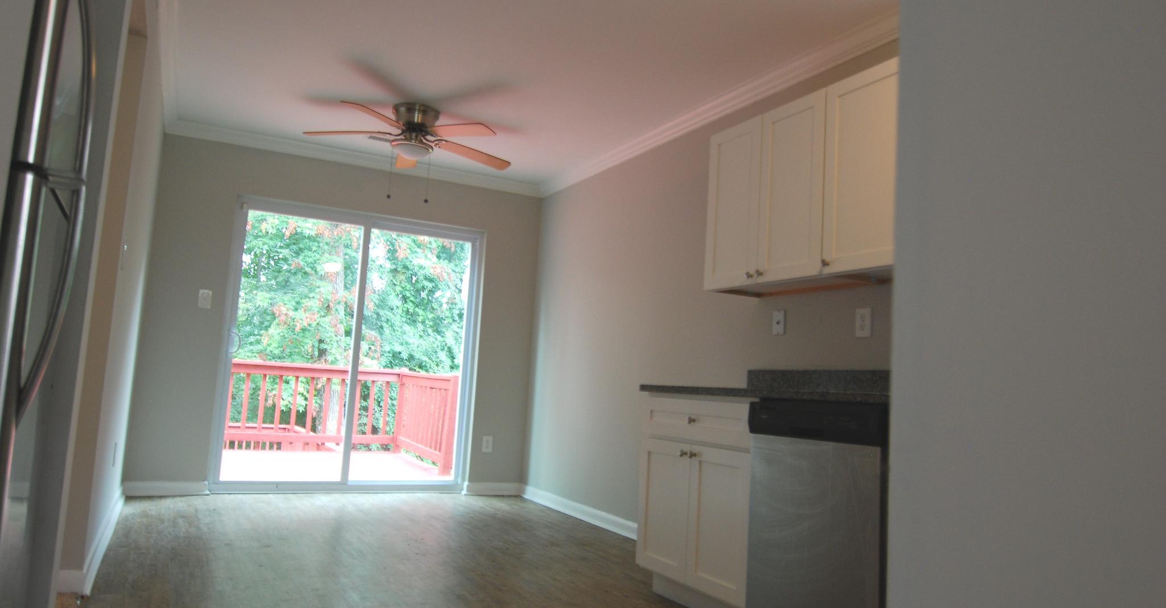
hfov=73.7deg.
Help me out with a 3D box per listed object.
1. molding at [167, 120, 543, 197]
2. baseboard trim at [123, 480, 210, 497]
[{"bbox_3d":[-1.563,-1.063,5.824,2.760,0.085,0.080,6,-7,-26],"label":"molding"},{"bbox_3d":[-2.737,1.218,5.103,0.490,0.100,0.018,6,-7,-26],"label":"baseboard trim"}]

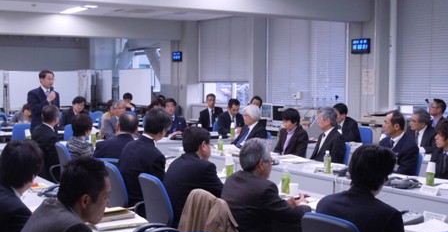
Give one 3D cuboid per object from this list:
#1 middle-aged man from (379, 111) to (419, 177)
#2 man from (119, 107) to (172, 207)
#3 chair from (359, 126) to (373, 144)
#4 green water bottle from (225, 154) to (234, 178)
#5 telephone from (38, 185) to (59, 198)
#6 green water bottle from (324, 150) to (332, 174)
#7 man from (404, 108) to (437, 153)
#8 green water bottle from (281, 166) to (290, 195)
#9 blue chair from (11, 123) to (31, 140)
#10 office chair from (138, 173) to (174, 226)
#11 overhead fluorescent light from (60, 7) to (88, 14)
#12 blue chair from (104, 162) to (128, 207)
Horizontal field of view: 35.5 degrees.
[{"bbox_3d":[1.574,0.590,6.553,0.750,1.220,0.520,-1,3,-21],"label":"middle-aged man"},{"bbox_3d":[-0.463,0.589,5.299,0.720,1.322,0.480,-2,3,-38],"label":"man"},{"bbox_3d":[1.705,0.601,9.511,0.560,0.900,0.560,-1,3,-31],"label":"chair"},{"bbox_3d":[0.049,0.424,5.797,0.069,0.206,0.069,0,3,0],"label":"green water bottle"},{"bbox_3d":[-1.171,0.510,4.881,0.220,0.090,0.190,-1,3,-32],"label":"telephone"},{"bbox_3d":[0.926,0.411,6.184,0.066,0.205,0.066,0,3,0],"label":"green water bottle"},{"bbox_3d":[2.230,0.526,7.999,0.720,1.200,0.500,-1,3,-19],"label":"man"},{"bbox_3d":[0.442,0.457,4.971,0.067,0.207,0.067,0,3,0],"label":"green water bottle"},{"bbox_3d":[-2.548,0.578,9.471,0.580,0.930,0.600,-1,3,-32],"label":"blue chair"},{"bbox_3d":[-0.225,0.826,4.447,0.600,0.930,0.600,-1,3,-32],"label":"office chair"},{"bbox_3d":[-3.151,-2.215,14.621,0.250,0.090,1.270,-1,3,-31],"label":"overhead fluorescent light"},{"bbox_3d":[-0.641,0.795,5.353,0.580,0.900,0.580,-1,3,-31],"label":"blue chair"}]

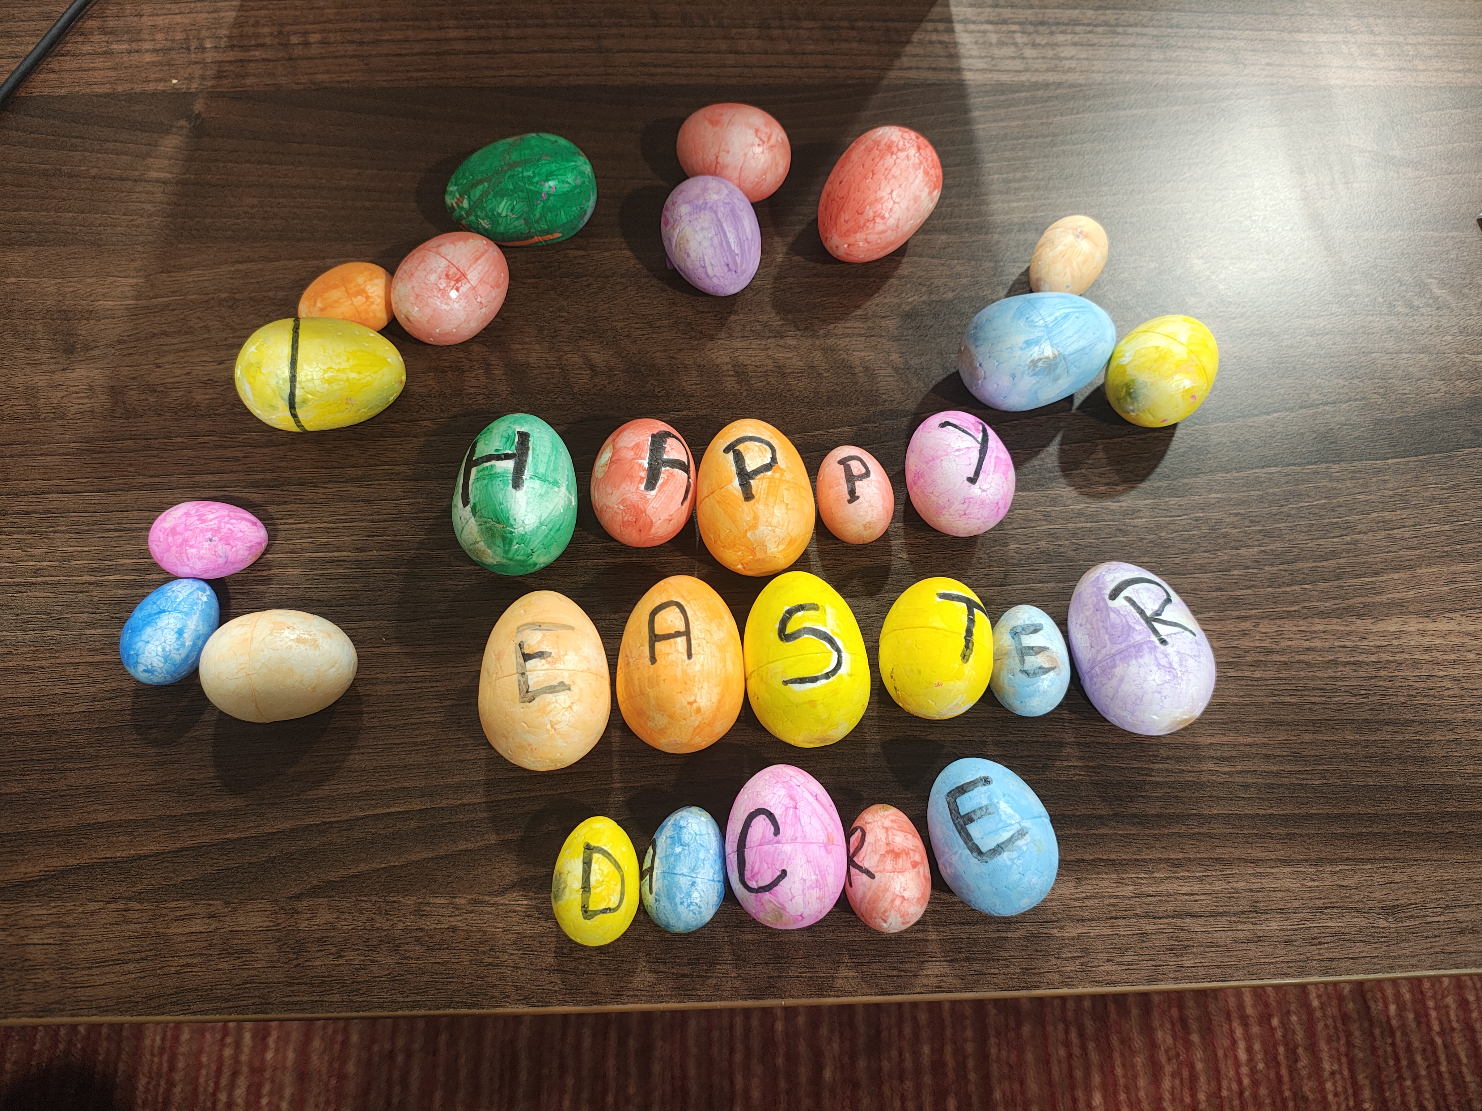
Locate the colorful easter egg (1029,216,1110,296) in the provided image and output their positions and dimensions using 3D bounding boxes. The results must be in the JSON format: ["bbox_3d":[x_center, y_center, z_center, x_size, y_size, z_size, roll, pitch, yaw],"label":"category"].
[{"bbox_3d":[0.152,-0.138,0.499,0.031,0.031,0.046,31,76,12],"label":"colorful easter egg"}]

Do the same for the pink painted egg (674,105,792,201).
[{"bbox_3d":[-0.003,-0.198,0.526,0.057,0.046,0.046,16,70,5],"label":"pink painted egg"}]

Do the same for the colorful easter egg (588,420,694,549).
[{"bbox_3d":[-0.042,-0.031,0.462,0.045,0.045,0.057,3,69,1],"label":"colorful easter egg"}]

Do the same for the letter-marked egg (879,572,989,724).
[{"bbox_3d":[0.080,0.038,0.436,0.046,0.046,0.059,7,69,2],"label":"letter-marked egg"}]

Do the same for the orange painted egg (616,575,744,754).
[{"bbox_3d":[-0.023,0.042,0.411,0.049,0.049,0.071,0,61,-1],"label":"orange painted egg"}]

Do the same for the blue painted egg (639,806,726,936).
[{"bbox_3d":[-0.021,0.121,0.411,0.032,0.032,0.047,10,69,3],"label":"blue painted egg"}]

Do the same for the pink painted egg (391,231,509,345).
[{"bbox_3d":[-0.135,-0.124,0.496,0.045,0.045,0.058,40,74,13],"label":"pink painted egg"}]

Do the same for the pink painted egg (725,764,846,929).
[{"bbox_3d":[0.016,0.105,0.388,0.044,0.044,0.058,-3,61,-2],"label":"pink painted egg"}]

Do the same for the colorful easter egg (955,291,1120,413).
[{"bbox_3d":[0.133,-0.092,0.484,0.072,0.051,0.051,-15,70,-6],"label":"colorful easter egg"}]

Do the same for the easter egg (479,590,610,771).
[{"bbox_3d":[-0.075,0.048,0.408,0.049,0.049,0.071,-5,61,-3],"label":"easter egg"}]

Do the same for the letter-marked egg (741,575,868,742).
[{"bbox_3d":[0.025,0.040,0.413,0.049,0.049,0.070,-6,61,-3],"label":"letter-marked egg"}]

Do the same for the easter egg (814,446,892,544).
[{"bbox_3d":[0.049,-0.026,0.468,0.033,0.033,0.044,-11,69,-5],"label":"easter egg"}]

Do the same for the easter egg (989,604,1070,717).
[{"bbox_3d":[0.114,0.042,0.423,0.031,0.031,0.045,4,61,1],"label":"easter egg"}]

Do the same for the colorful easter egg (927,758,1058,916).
[{"bbox_3d":[0.096,0.107,0.410,0.046,0.046,0.060,-18,70,-7],"label":"colorful easter egg"}]

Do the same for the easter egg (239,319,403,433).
[{"bbox_3d":[-0.181,-0.078,0.461,0.070,0.048,0.048,-6,67,-10],"label":"easter egg"}]

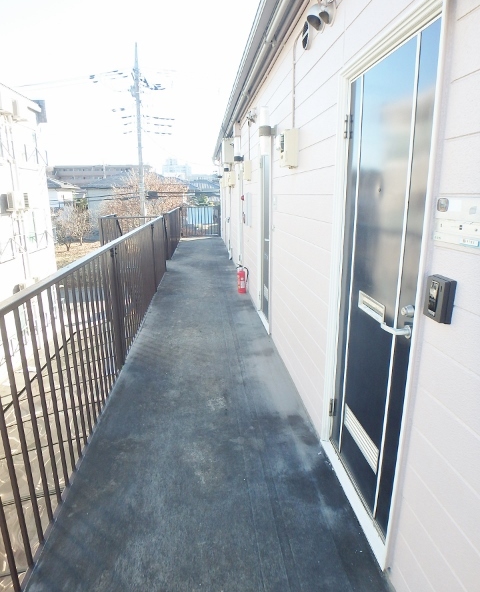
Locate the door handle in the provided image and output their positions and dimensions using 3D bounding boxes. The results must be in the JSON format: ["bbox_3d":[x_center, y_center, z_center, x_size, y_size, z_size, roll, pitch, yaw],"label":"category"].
[{"bbox_3d":[0.569,0.120,1.447,0.057,0.050,0.140,-2,15,-5],"label":"door handle"}]

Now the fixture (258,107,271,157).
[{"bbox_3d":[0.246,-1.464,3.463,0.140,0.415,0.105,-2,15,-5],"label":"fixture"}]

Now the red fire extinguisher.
[{"bbox_3d":[0.043,-0.263,6.052,0.185,0.430,0.145,1,15,6],"label":"red fire extinguisher"}]

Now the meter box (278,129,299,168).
[{"bbox_3d":[0.349,-1.063,2.815,0.110,0.260,0.180,-2,15,-5],"label":"meter box"}]

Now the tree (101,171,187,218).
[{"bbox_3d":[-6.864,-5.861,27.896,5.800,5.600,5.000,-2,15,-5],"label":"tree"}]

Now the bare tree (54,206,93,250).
[{"bbox_3d":[-13.734,-5.507,31.766,2.800,3.600,2.600,-2,15,-5],"label":"bare tree"}]

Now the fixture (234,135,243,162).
[{"bbox_3d":[-0.014,-2.278,6.049,0.150,0.380,0.105,-2,15,-5],"label":"fixture"}]

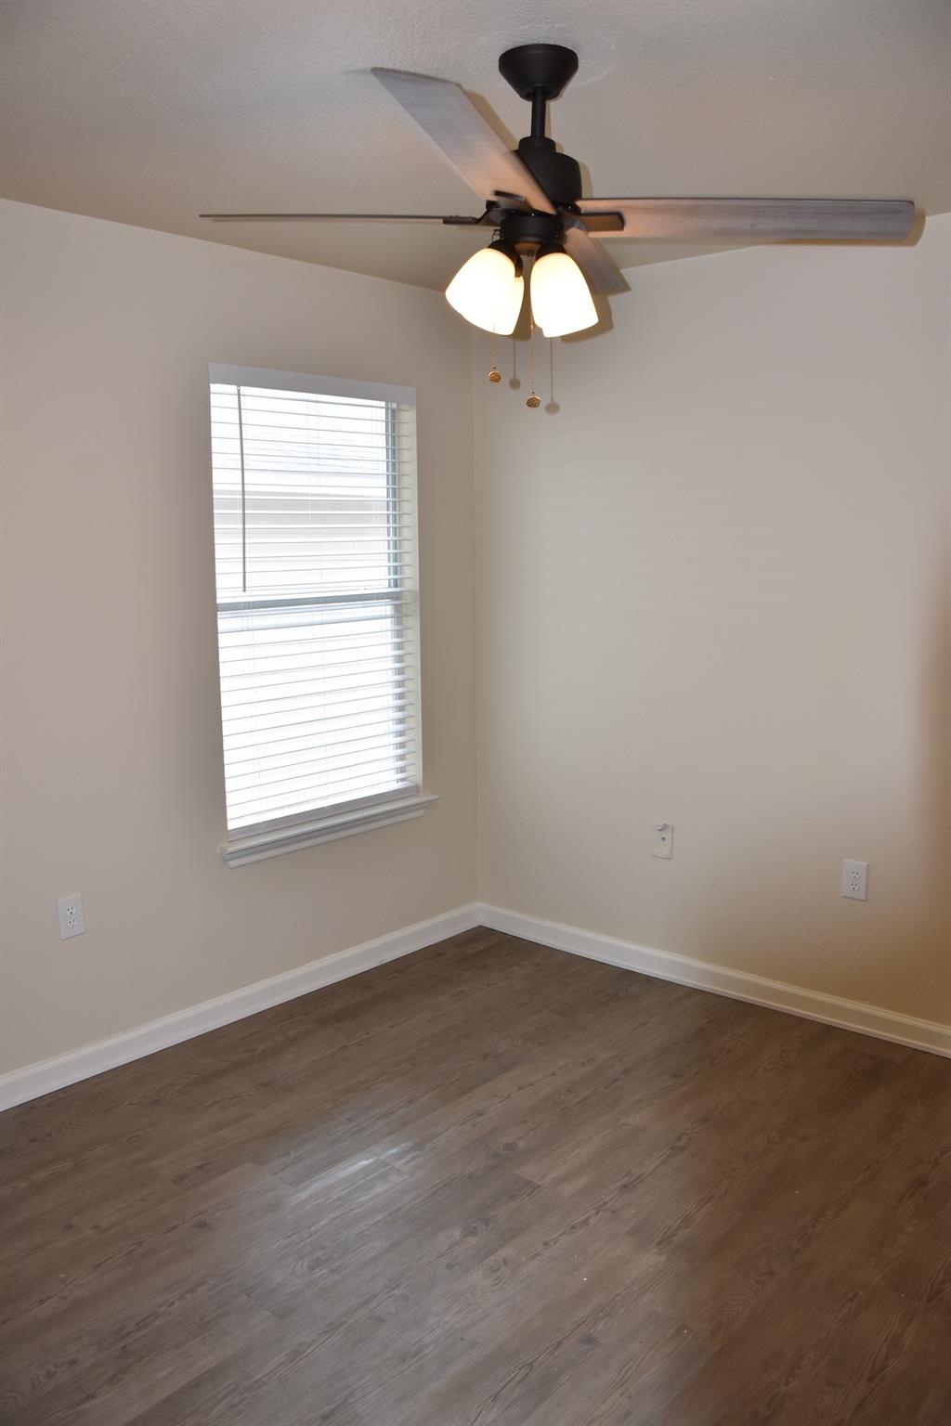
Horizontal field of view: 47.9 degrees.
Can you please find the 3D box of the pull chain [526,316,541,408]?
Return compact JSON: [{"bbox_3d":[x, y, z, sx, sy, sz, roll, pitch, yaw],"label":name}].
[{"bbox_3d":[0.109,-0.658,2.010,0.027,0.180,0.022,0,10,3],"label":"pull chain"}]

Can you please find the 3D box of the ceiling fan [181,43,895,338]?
[{"bbox_3d":[0.110,-0.958,2.017,1.280,0.520,1.280,2,10,16],"label":"ceiling fan"}]

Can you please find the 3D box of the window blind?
[{"bbox_3d":[-0.516,-0.378,3.712,0.060,1.510,0.855,9,14,44],"label":"window blind"}]

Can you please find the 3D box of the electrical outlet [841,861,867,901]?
[{"bbox_3d":[1.210,0.534,3.412,0.080,0.122,0.010,7,12,38],"label":"electrical outlet"}]

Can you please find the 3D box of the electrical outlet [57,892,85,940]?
[{"bbox_3d":[-1.183,0.598,3.137,0.010,0.121,0.076,9,14,44],"label":"electrical outlet"}]

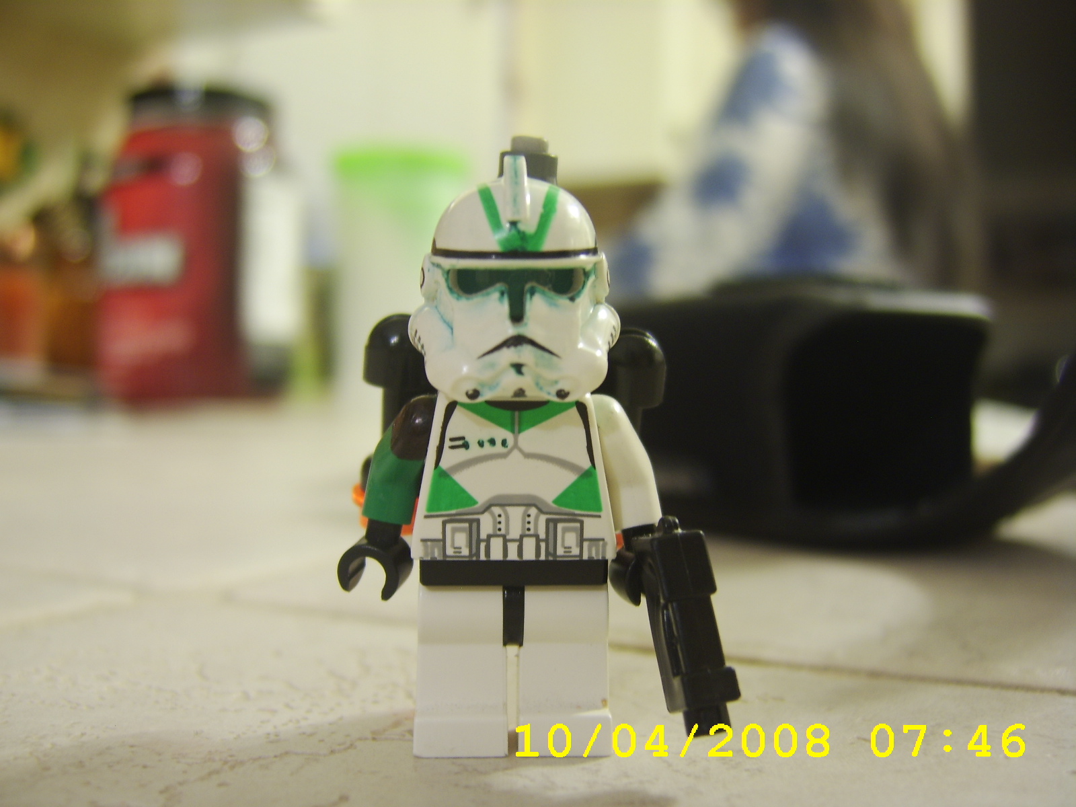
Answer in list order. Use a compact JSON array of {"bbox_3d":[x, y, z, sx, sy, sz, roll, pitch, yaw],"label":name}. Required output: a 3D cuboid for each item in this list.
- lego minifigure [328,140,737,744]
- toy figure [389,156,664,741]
[{"bbox_3d":[0.000,0.002,0.081,0.032,0.051,0.020,0,1,-1],"label":"lego minifigure"},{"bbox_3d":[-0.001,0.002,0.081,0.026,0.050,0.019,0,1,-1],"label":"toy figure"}]

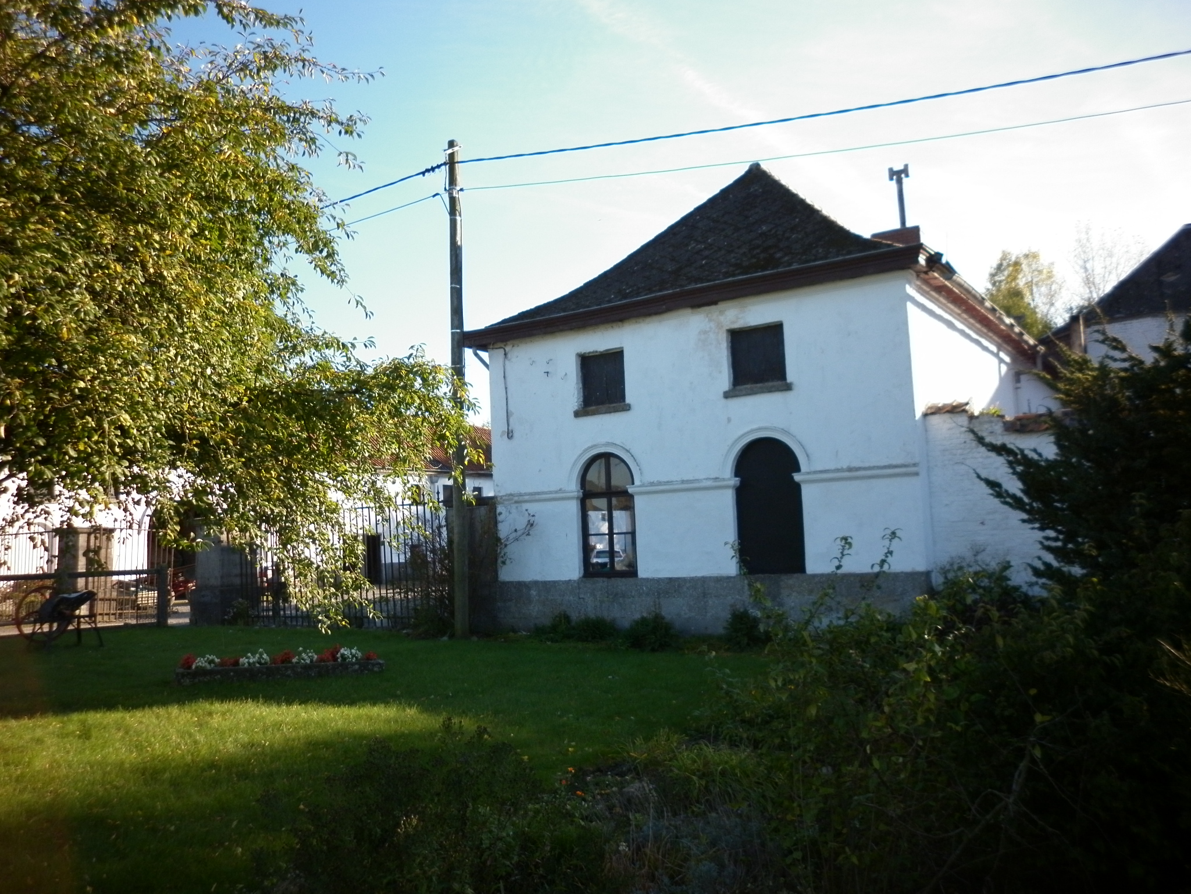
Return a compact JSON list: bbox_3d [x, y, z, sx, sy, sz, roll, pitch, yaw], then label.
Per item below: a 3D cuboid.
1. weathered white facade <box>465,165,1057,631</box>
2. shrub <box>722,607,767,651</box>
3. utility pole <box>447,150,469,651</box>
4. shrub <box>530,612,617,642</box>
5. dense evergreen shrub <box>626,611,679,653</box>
[{"bbox_3d":[3.567,-1.218,20.316,8.624,9.293,8.976,-6,-7,32],"label":"weathered white facade"},{"bbox_3d":[2.191,2.669,14.640,0.669,0.669,0.669,-6,-7,32],"label":"shrub"},{"bbox_3d":[-2.566,-1.197,18.417,0.282,9.288,0.282,-2,-6,0],"label":"utility pole"},{"bbox_3d":[-0.336,3.023,16.750,1.364,0.475,0.748,-6,-7,32],"label":"shrub"},{"bbox_3d":[0.855,2.827,15.272,0.836,0.634,0.792,-2,-6,0],"label":"dense evergreen shrub"}]

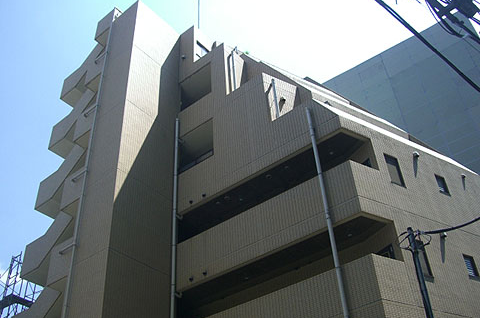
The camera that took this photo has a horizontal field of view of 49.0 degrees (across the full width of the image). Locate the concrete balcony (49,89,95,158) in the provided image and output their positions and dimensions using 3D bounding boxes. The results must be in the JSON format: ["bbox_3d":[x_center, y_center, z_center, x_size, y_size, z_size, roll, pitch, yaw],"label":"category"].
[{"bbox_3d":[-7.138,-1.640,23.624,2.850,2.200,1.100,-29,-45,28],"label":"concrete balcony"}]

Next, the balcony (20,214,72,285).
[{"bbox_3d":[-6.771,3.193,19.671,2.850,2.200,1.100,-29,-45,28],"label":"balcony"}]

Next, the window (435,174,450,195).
[{"bbox_3d":[6.339,0.830,16.595,0.490,0.720,0.120,19,-44,-25],"label":"window"}]

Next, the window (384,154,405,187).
[{"bbox_3d":[4.522,0.355,15.508,0.600,1.120,0.120,19,-44,-25],"label":"window"}]

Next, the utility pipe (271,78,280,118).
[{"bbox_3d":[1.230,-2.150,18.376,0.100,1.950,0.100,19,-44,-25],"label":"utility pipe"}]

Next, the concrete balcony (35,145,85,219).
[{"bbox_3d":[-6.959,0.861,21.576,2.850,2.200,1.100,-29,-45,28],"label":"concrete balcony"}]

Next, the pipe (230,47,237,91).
[{"bbox_3d":[-0.242,-3.667,21.125,0.140,2.600,0.140,19,-44,-25],"label":"pipe"}]

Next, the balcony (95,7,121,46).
[{"bbox_3d":[-6.072,-6.102,24.760,1.250,1.340,0.800,-29,-45,28],"label":"balcony"}]

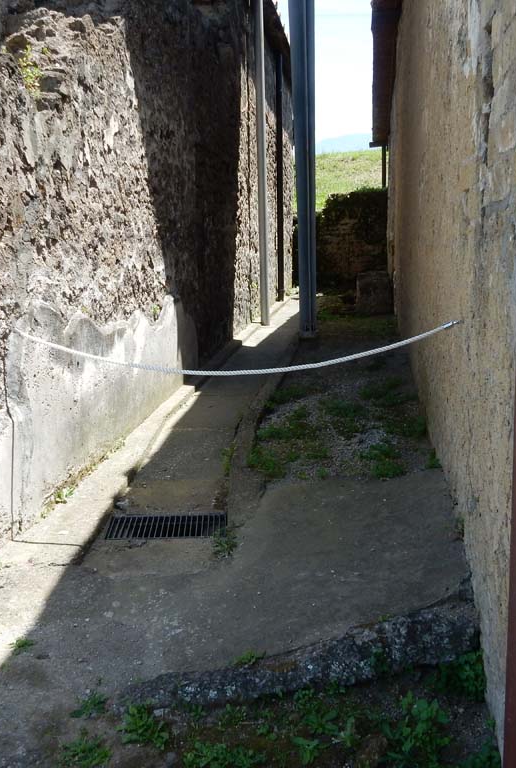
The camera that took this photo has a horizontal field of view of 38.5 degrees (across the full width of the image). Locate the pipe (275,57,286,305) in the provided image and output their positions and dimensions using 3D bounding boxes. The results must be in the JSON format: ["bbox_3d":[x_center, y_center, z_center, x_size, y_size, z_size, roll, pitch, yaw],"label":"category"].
[{"bbox_3d":[0.380,-3.555,13.000,0.110,4.200,0.110,0,11,9],"label":"pipe"}]

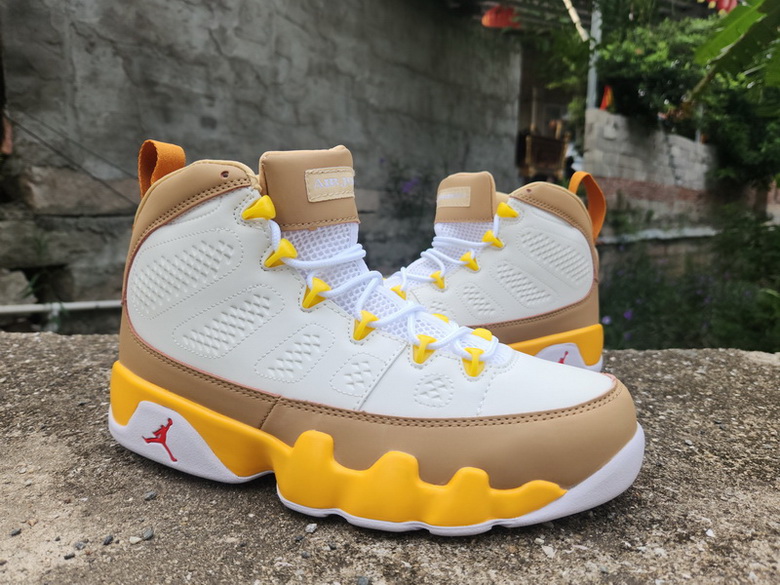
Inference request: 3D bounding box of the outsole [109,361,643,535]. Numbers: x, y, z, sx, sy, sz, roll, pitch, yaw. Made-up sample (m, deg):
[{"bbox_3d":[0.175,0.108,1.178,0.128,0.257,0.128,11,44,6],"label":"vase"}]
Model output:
[{"bbox_3d":[-0.019,0.072,0.288,0.300,0.052,0.110,4,10,14],"label":"outsole"}]

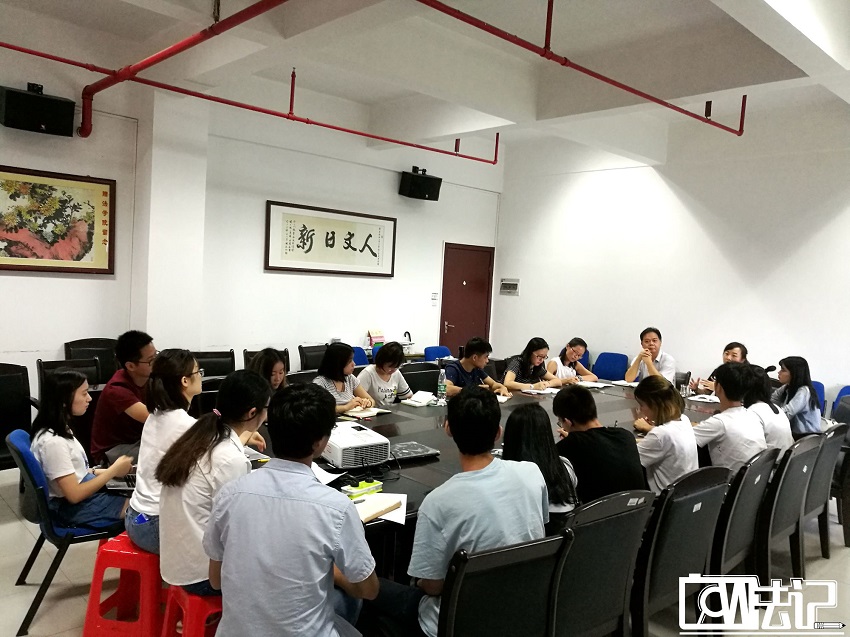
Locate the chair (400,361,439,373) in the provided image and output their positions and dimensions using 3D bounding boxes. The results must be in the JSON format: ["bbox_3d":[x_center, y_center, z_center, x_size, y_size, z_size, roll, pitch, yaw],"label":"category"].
[{"bbox_3d":[0.114,0.864,5.232,0.540,0.930,0.600,0,6,-43],"label":"chair"}]

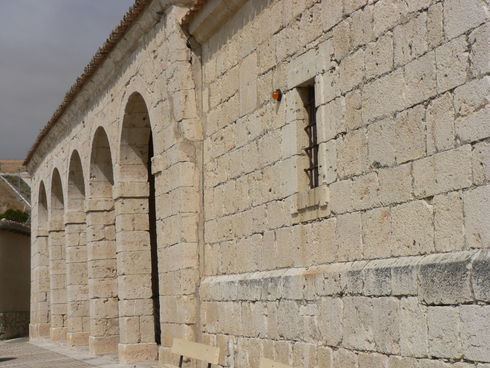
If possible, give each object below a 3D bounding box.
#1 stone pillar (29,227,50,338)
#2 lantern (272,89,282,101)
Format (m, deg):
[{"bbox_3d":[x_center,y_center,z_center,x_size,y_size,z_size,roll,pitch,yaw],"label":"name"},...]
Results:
[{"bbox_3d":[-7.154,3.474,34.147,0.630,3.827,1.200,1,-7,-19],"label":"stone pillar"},{"bbox_3d":[0.388,-1.071,11.534,0.085,0.130,0.120,1,-7,-19],"label":"lantern"}]

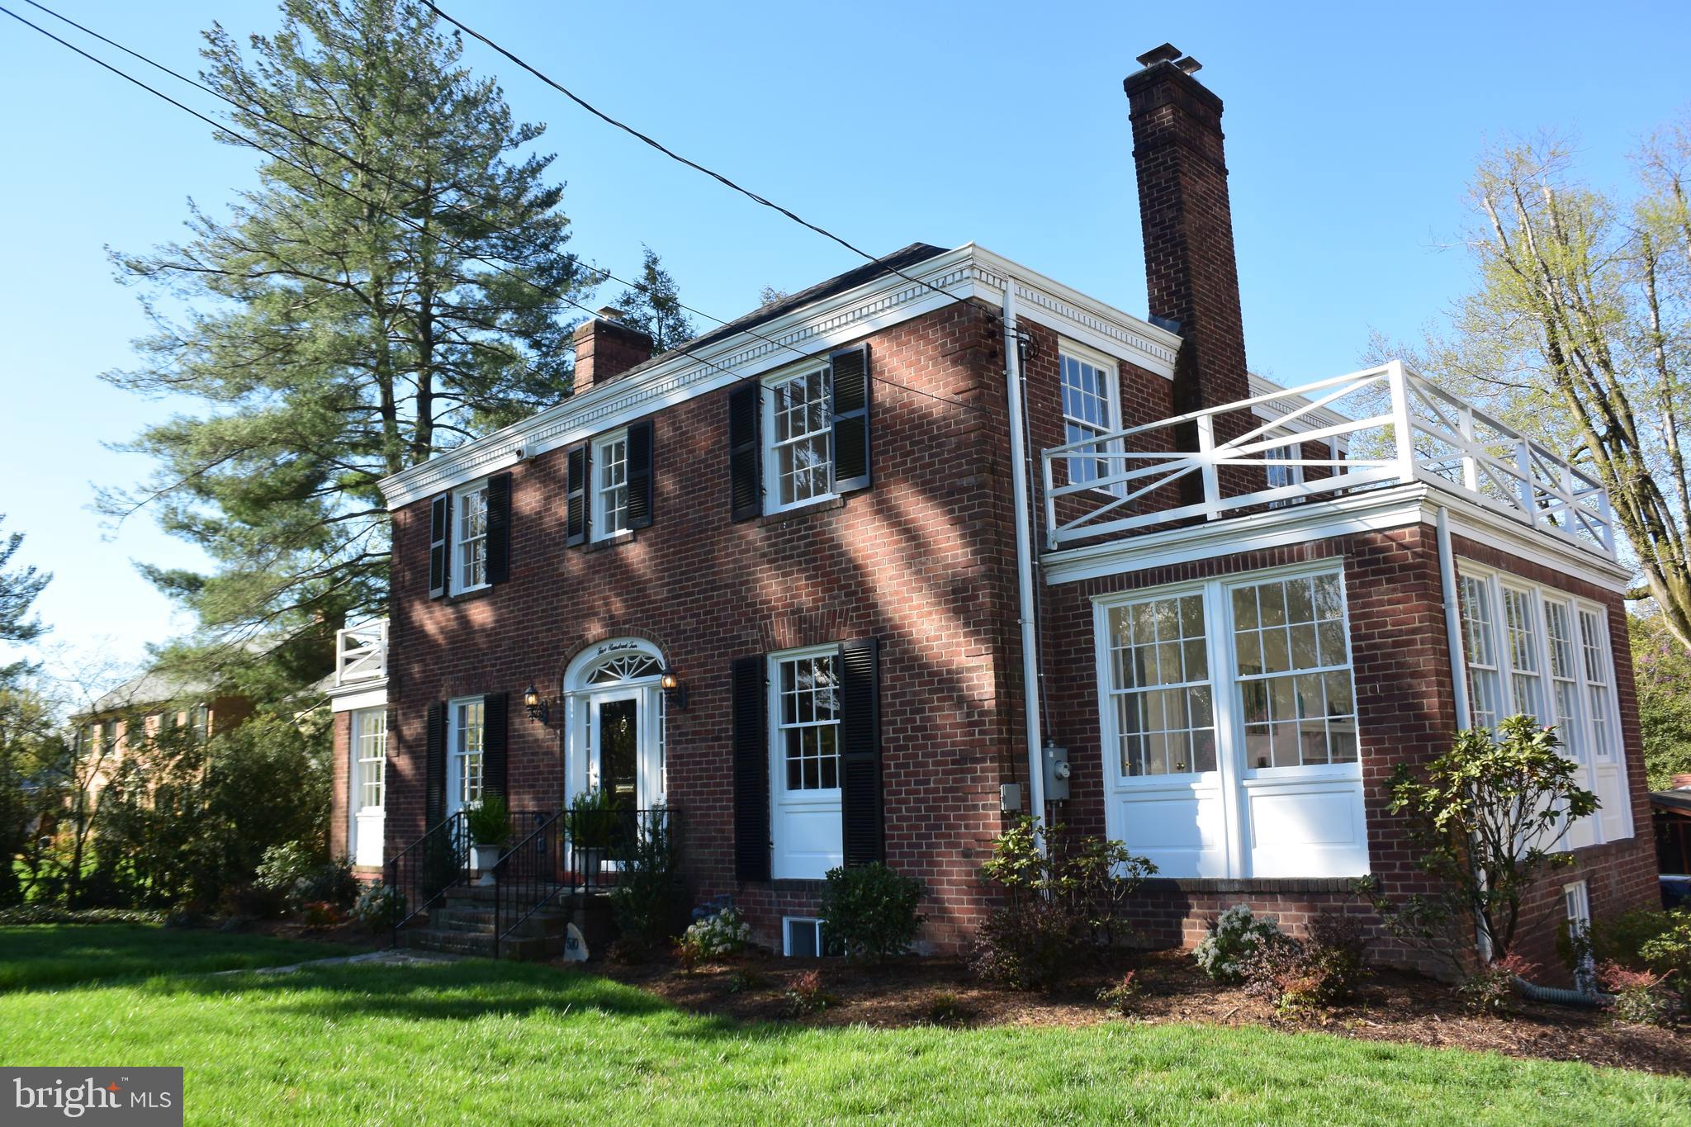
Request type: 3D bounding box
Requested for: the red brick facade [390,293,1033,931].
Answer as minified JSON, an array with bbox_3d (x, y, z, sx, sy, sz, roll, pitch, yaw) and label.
[{"bbox_3d":[-2.532,1.225,14.393,10.730,5.702,0.357,-11,-14,43],"label":"red brick facade"}]

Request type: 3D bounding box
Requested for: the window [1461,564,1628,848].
[{"bbox_3d":[6.106,1.294,10.882,0.140,2.270,4.143,-11,-14,43],"label":"window"}]

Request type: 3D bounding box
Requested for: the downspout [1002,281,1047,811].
[{"bbox_3d":[1.560,0.149,10.982,0.075,5.531,0.090,-11,-14,43],"label":"downspout"}]

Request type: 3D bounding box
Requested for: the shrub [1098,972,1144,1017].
[{"bbox_3d":[1.735,2.716,8.007,0.286,0.277,0.257,-4,-11,11],"label":"shrub"}]

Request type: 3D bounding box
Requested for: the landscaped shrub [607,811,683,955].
[{"bbox_3d":[-1.891,2.986,11.985,0.715,1.281,0.644,0,-11,-9],"label":"landscaped shrub"}]

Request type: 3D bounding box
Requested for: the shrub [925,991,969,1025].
[{"bbox_3d":[0.647,2.844,8.109,0.269,0.217,0.243,-2,-10,4],"label":"shrub"}]

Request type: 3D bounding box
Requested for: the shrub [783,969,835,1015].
[{"bbox_3d":[-0.252,2.981,8.800,0.380,0.340,0.370,-2,-10,0],"label":"shrub"}]

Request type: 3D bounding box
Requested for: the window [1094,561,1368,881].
[{"bbox_3d":[2.971,1.286,10.064,2.190,2.359,0.140,-11,-14,43],"label":"window"}]

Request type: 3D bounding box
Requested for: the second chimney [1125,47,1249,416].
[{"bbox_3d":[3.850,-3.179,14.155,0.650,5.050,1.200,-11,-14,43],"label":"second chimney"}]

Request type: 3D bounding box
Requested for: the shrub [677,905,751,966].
[{"bbox_3d":[-1.169,3.292,11.220,0.640,0.500,0.575,-1,-10,-6],"label":"shrub"}]

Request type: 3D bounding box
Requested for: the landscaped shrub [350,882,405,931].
[{"bbox_3d":[-5.671,4.157,15.400,0.650,0.600,0.600,-11,-14,43],"label":"landscaped shrub"}]

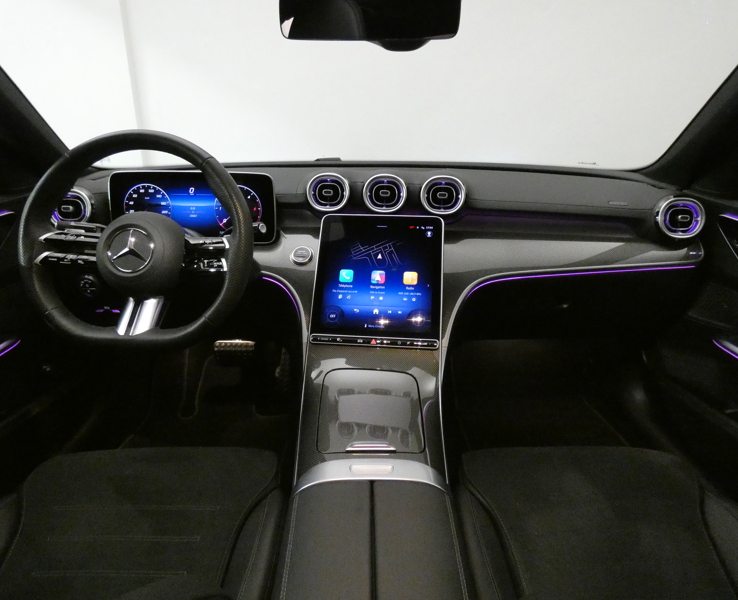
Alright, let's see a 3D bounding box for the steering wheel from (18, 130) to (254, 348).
[{"bbox_3d":[-0.376,-0.097,0.745,0.372,0.355,0.100,1,-4,0],"label":"steering wheel"}]

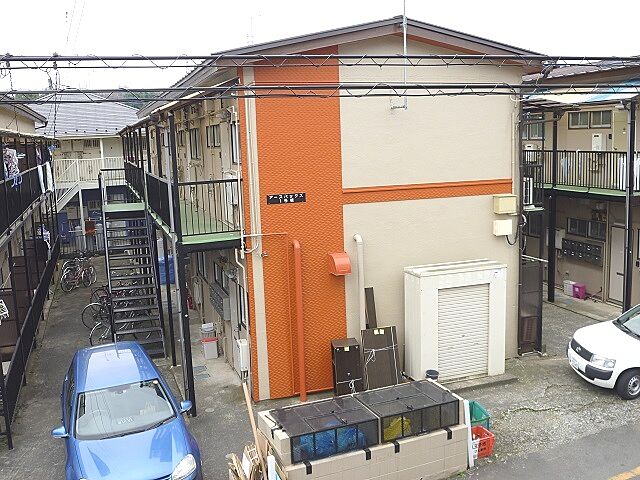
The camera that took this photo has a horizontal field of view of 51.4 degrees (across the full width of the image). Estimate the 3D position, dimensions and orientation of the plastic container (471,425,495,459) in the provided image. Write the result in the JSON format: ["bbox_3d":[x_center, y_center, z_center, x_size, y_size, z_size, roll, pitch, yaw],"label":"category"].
[{"bbox_3d":[2.440,3.205,10.498,0.480,0.320,0.380,-6,9,-22],"label":"plastic container"}]

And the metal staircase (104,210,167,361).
[{"bbox_3d":[-4.416,0.935,15.733,1.030,3.000,3.300,-5,9,-18],"label":"metal staircase"}]

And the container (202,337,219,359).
[{"bbox_3d":[-2.544,2.512,15.413,0.370,0.440,0.320,-5,9,-18],"label":"container"}]

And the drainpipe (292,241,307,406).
[{"bbox_3d":[-0.382,1.433,11.908,0.105,2.890,0.200,-5,9,-18],"label":"drainpipe"}]

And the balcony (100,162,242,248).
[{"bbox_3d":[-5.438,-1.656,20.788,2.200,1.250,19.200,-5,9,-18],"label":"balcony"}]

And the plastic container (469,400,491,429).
[{"bbox_3d":[2.336,2.854,10.462,0.450,0.330,0.620,-4,9,-13],"label":"plastic container"}]

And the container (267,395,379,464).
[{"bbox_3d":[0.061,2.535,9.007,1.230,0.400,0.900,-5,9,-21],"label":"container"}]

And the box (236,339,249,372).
[{"bbox_3d":[-1.429,2.149,12.368,0.140,0.530,0.320,-5,9,-18],"label":"box"}]

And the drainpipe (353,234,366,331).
[{"bbox_3d":[0.756,1.320,12.288,0.105,2.920,0.200,-5,9,-18],"label":"drainpipe"}]

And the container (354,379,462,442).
[{"bbox_3d":[1.349,2.633,10.257,1.320,0.450,0.940,-6,9,-22],"label":"container"}]

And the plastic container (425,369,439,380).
[{"bbox_3d":[2.030,2.554,12.063,0.240,0.270,0.240,-5,9,-18],"label":"plastic container"}]

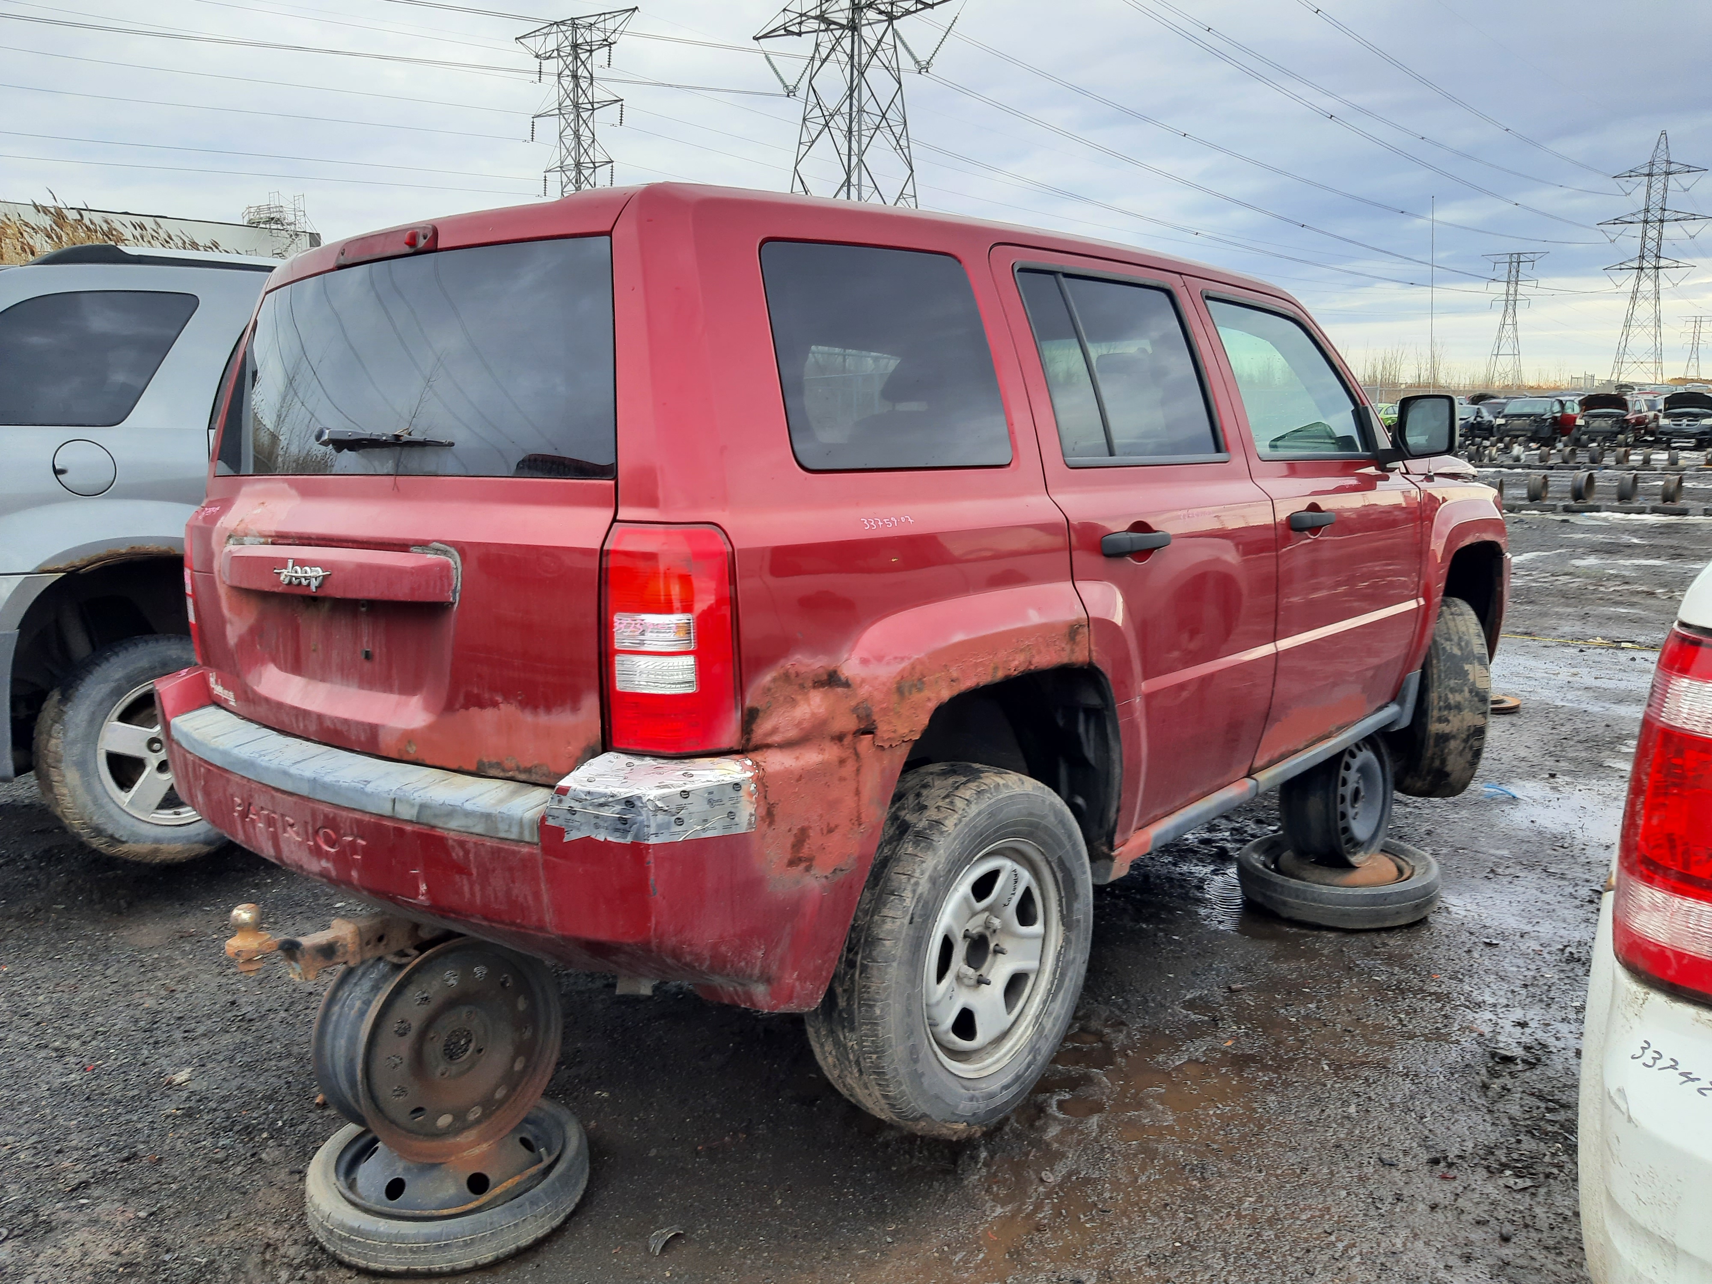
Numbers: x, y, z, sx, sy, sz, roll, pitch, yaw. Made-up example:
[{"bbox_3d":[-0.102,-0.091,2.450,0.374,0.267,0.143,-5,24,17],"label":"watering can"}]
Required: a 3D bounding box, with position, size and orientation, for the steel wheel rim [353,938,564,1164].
[{"bbox_3d":[-0.789,0.752,2.447,0.189,0.410,0.410,-1,7,43],"label":"steel wheel rim"}]

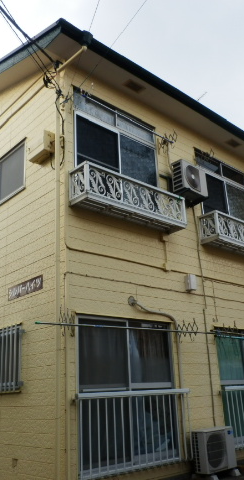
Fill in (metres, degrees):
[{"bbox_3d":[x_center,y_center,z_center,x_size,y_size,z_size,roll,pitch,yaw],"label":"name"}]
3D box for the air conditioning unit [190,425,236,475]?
[{"bbox_3d":[1.266,2.851,6.027,0.639,0.508,0.231,14,-25,-40],"label":"air conditioning unit"}]

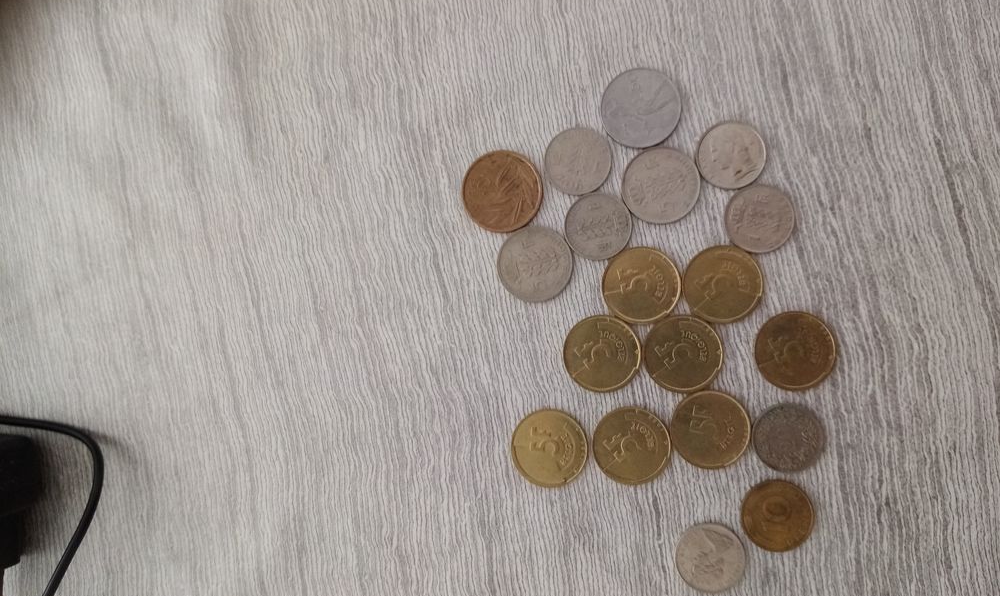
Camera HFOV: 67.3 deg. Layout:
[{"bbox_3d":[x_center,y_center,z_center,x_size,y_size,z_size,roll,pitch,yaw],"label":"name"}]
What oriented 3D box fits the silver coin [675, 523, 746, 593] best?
[{"bbox_3d":[0.065,0.080,0.232,0.021,0.002,0.021,0,88,3],"label":"silver coin"}]

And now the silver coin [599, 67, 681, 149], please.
[{"bbox_3d":[0.045,-0.060,0.237,0.025,0.002,0.025,0,88,3],"label":"silver coin"}]

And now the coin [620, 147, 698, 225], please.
[{"bbox_3d":[0.051,-0.036,0.237,0.024,0.002,0.024,0,88,3],"label":"coin"}]

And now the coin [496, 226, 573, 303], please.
[{"bbox_3d":[0.011,-0.011,0.238,0.024,0.002,0.024,0,88,3],"label":"coin"}]

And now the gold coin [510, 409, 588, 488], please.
[{"bbox_3d":[0.016,0.047,0.236,0.024,0.002,0.024,0,88,3],"label":"gold coin"}]

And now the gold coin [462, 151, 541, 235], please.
[{"bbox_3d":[0.001,-0.034,0.239,0.026,0.002,0.026,0,88,3],"label":"gold coin"}]

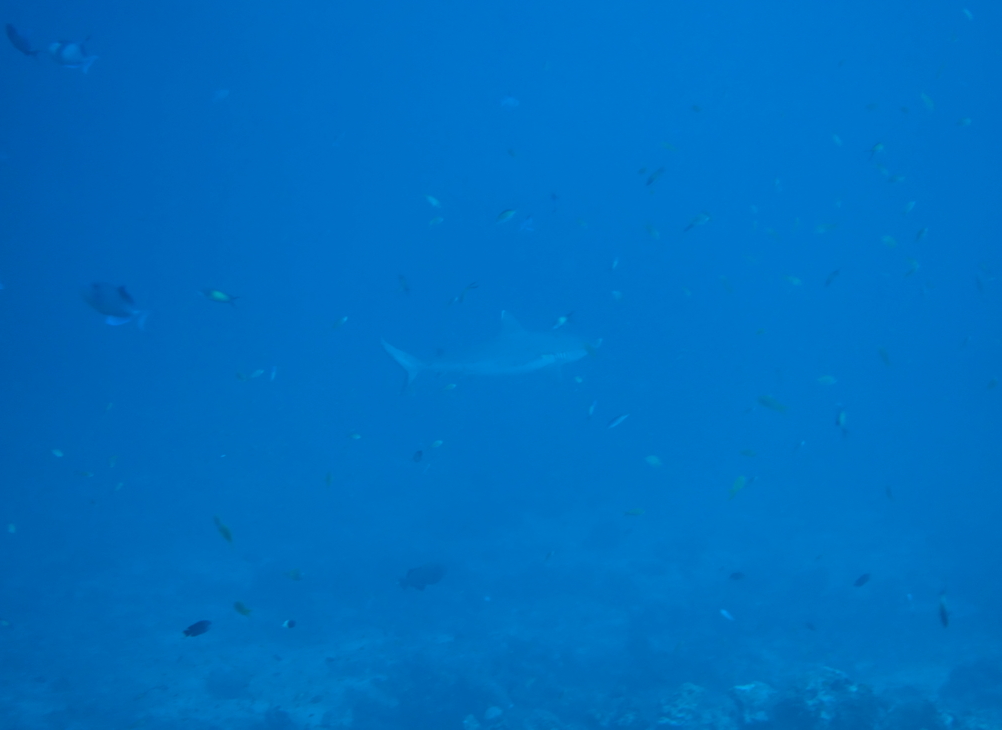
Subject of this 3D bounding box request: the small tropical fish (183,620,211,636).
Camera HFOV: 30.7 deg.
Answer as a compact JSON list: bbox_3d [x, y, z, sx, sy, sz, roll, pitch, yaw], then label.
[{"bbox_3d":[-1.250,1.084,7.500,0.122,0.052,0.024,-20,-2,5],"label":"small tropical fish"}]

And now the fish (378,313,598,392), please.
[{"bbox_3d":[-0.075,-0.103,13.000,1.600,0.500,0.600,-4,-1,18],"label":"fish"}]

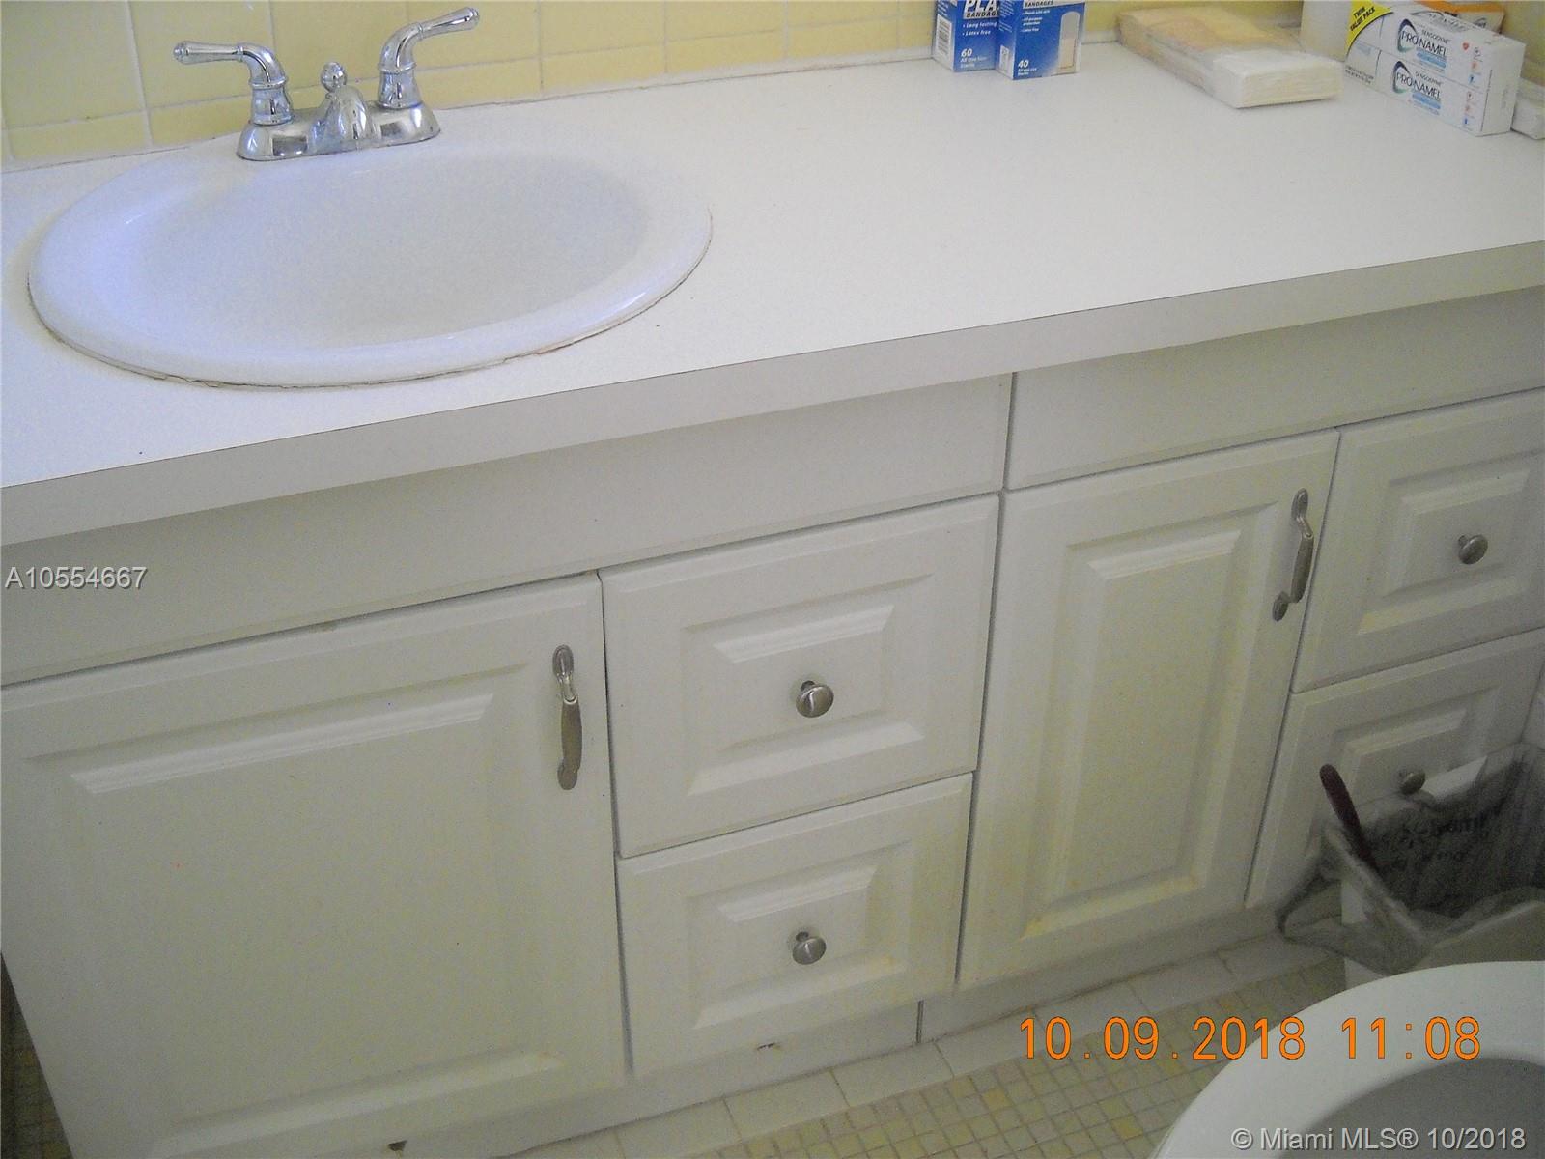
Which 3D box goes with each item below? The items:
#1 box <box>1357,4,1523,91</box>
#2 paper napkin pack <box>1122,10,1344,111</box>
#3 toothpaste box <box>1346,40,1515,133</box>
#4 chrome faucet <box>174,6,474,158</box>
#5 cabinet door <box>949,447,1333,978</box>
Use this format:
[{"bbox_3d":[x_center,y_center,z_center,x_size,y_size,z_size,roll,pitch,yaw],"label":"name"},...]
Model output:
[{"bbox_3d":[0.564,-0.458,1.443,0.035,0.036,0.176,-13,36,-18],"label":"box"},{"bbox_3d":[0.414,-0.479,1.546,0.105,0.028,0.207,-11,35,-16],"label":"paper napkin pack"},{"bbox_3d":[0.564,-0.429,1.463,0.035,0.036,0.176,-13,36,-18],"label":"toothpaste box"},{"bbox_3d":[-0.340,-0.382,1.334,0.244,0.086,0.132,-11,35,-16],"label":"chrome faucet"},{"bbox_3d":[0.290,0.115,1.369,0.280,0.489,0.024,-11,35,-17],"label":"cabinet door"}]

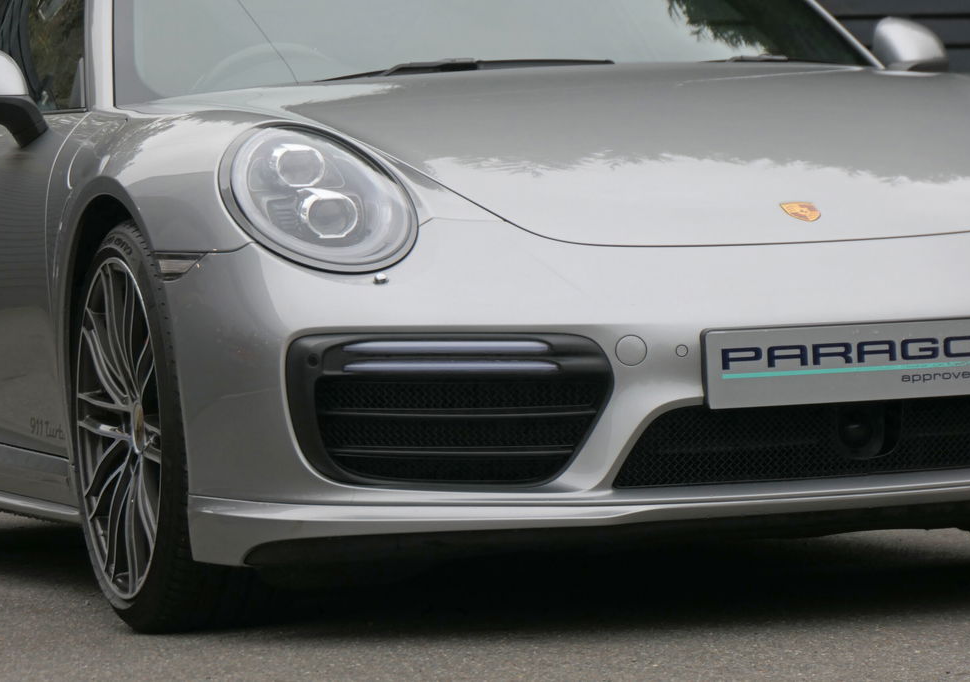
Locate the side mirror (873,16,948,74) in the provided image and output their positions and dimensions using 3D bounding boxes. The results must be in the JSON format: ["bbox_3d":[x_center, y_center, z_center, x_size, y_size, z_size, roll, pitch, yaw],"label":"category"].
[{"bbox_3d":[0.785,-0.531,9.830,0.190,0.160,0.140,-3,3,-18],"label":"side mirror"}]

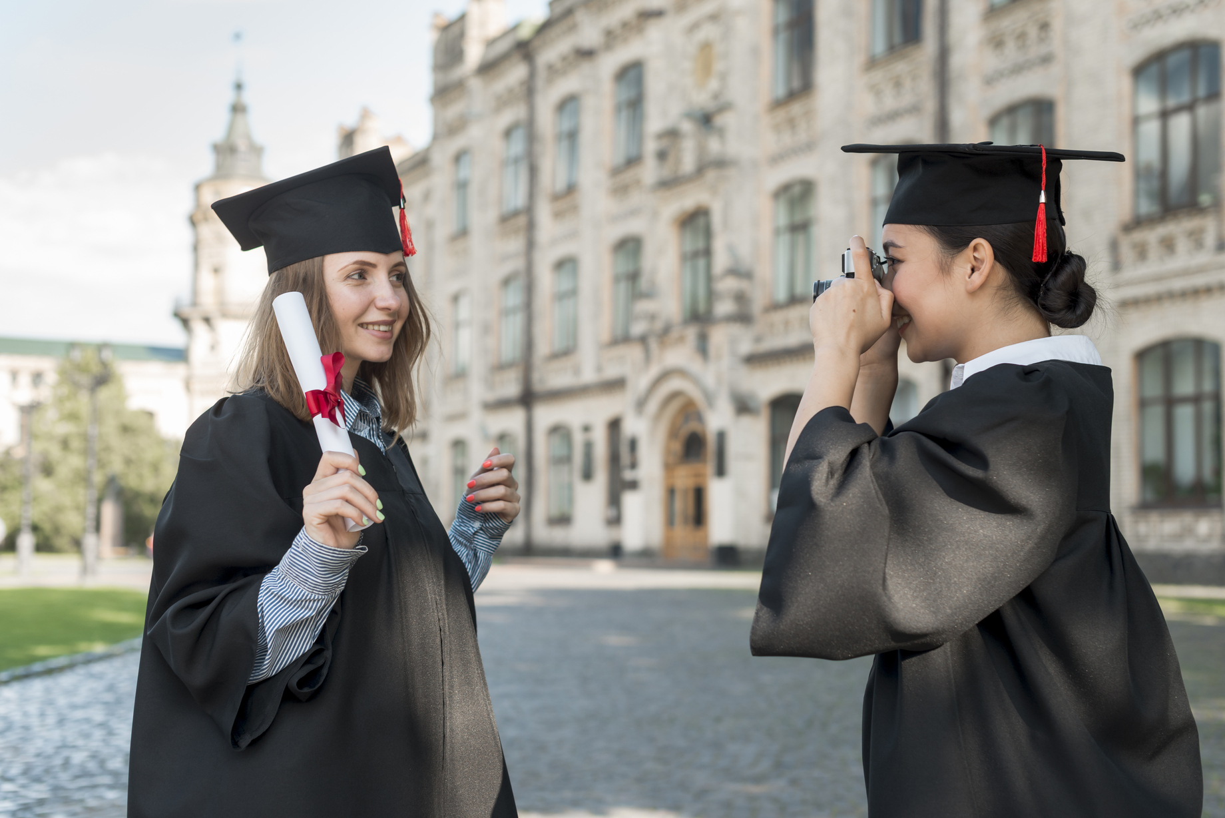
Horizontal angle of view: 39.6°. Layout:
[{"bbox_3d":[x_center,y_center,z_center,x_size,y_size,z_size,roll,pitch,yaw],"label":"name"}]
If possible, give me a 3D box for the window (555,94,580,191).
[{"bbox_3d":[-1.343,-8.197,52.421,0.300,2.913,1.891,3,-5,-27],"label":"window"}]

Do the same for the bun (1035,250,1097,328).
[{"bbox_3d":[0.515,-0.134,1.930,0.064,0.084,0.078,2,-5,-17],"label":"bun"}]

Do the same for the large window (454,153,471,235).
[{"bbox_3d":[-5.040,-7.311,57.261,0.200,2.720,1.700,2,-5,-26],"label":"large window"}]

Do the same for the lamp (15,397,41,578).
[{"bbox_3d":[-14.421,1.878,42.000,0.660,4.488,0.620,1,-5,0],"label":"lamp"}]

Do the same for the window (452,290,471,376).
[{"bbox_3d":[-5.037,-2.559,56.868,0.200,2.720,1.700,2,-5,-26],"label":"window"}]

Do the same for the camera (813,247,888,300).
[{"bbox_3d":[0.268,-0.138,1.920,0.082,0.088,0.135,-1,-5,20],"label":"camera"}]

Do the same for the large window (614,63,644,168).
[{"bbox_3d":[0.519,-8.474,48.730,0.300,2.862,1.923,3,-5,-27],"label":"large window"}]

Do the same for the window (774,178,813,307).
[{"bbox_3d":[4.114,-3.789,38.600,0.200,2.720,1.700,2,-5,-26],"label":"window"}]

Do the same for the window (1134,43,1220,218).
[{"bbox_3d":[9.872,-4.927,29.683,0.300,2.931,2.106,3,-5,-27],"label":"window"}]

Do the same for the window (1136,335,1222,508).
[{"bbox_3d":[9.295,0.220,27.872,0.200,2.720,1.850,2,-5,-26],"label":"window"}]

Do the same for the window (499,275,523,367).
[{"bbox_3d":[-3.265,-2.944,55.721,0.300,2.886,2.063,3,-5,-27],"label":"window"}]

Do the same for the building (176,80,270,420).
[{"bbox_3d":[-25.387,-6.242,115.000,7.200,32.000,7.200,-1,-5,19],"label":"building"}]

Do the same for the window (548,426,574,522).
[{"bbox_3d":[-1.531,1.974,51.755,0.300,2.877,1.962,3,-5,-27],"label":"window"}]

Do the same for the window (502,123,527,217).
[{"bbox_3d":[-3.057,-7.510,53.298,0.200,2.720,1.700,2,-5,-26],"label":"window"}]

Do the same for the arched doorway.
[{"bbox_3d":[1.958,1.879,44.796,0.500,4.247,2.479,3,-5,-27],"label":"arched doorway"}]

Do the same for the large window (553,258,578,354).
[{"bbox_3d":[-1.365,-3.023,49.535,0.200,2.720,1.700,2,-5,-26],"label":"large window"}]

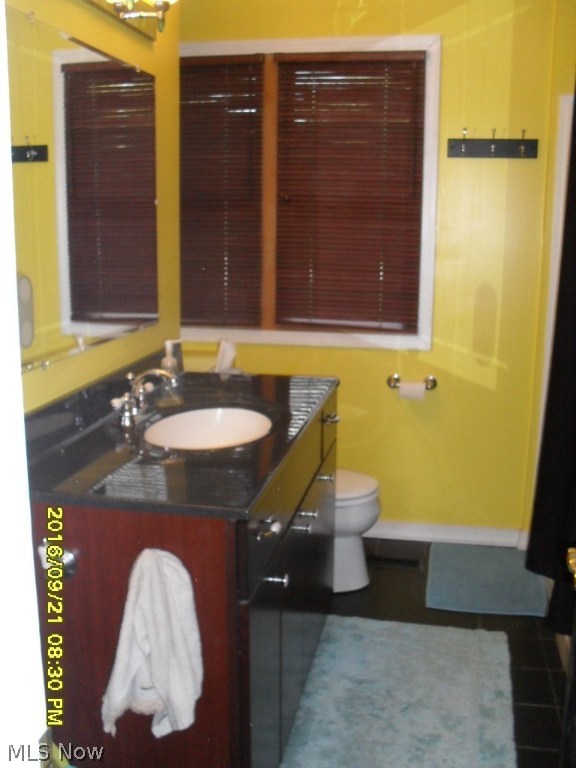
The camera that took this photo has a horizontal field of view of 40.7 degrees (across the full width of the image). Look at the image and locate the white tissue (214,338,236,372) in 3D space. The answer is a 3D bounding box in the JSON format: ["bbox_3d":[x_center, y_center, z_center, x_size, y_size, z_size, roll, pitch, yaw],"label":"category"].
[{"bbox_3d":[-0.243,-0.110,3.026,0.080,0.133,0.060,2,12,11],"label":"white tissue"}]

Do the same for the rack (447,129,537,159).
[{"bbox_3d":[0.812,-0.950,3.075,0.347,0.107,0.055,3,12,11],"label":"rack"}]

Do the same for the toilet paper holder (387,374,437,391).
[{"bbox_3d":[0.528,-0.006,3.314,0.206,0.058,0.075,3,12,11],"label":"toilet paper holder"}]

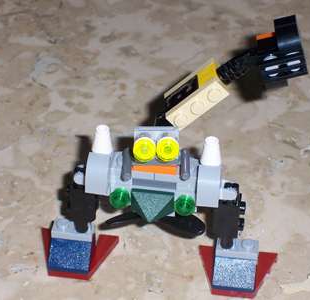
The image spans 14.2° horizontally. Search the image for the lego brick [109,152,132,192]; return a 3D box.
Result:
[{"bbox_3d":[-0.012,0.008,0.459,0.008,0.011,0.008,6,37,6],"label":"lego brick"}]

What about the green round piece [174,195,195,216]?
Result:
[{"bbox_3d":[0.011,0.020,0.448,0.008,0.008,0.004,5,38,6],"label":"green round piece"}]

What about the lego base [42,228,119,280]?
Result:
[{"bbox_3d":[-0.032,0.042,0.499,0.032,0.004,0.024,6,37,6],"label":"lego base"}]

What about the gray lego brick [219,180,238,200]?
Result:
[{"bbox_3d":[0.027,0.014,0.454,0.007,0.008,0.008,5,38,6],"label":"gray lego brick"}]

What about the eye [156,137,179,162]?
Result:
[{"bbox_3d":[0.004,0.000,0.440,0.008,0.008,0.005,4,6,3],"label":"eye"}]

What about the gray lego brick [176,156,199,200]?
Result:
[{"bbox_3d":[0.012,0.012,0.455,0.008,0.011,0.015,5,38,6],"label":"gray lego brick"}]

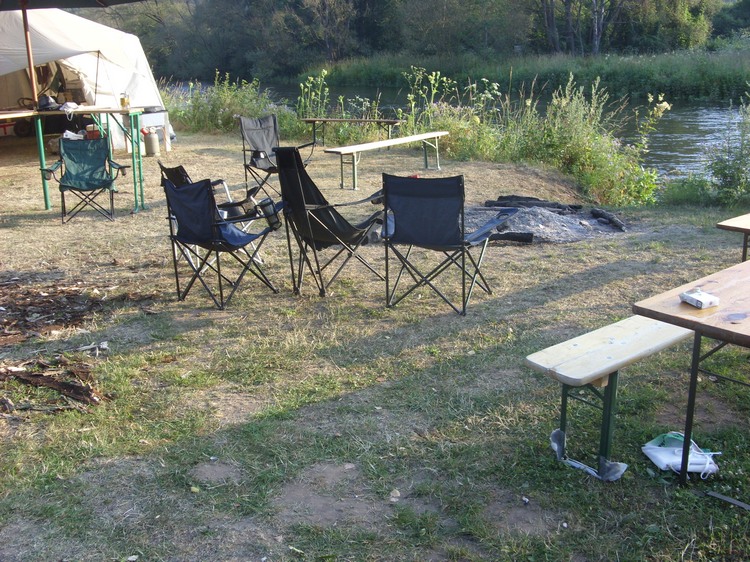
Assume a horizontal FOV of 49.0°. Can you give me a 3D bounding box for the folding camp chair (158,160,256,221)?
[{"bbox_3d":[-1.261,-0.535,6.390,0.670,0.830,0.580,-11,18,-35],"label":"folding camp chair"}]

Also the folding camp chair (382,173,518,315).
[{"bbox_3d":[0.421,-0.299,5.381,0.840,0.890,0.720,6,16,22],"label":"folding camp chair"}]

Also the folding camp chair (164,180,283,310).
[{"bbox_3d":[-1.007,-0.304,5.495,0.720,0.840,0.650,11,18,35],"label":"folding camp chair"}]

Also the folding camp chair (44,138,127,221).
[{"bbox_3d":[-2.902,-1.035,8.322,0.820,0.810,0.570,-4,15,-15],"label":"folding camp chair"}]

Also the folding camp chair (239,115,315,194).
[{"bbox_3d":[-1.057,-1.363,9.269,0.680,0.960,0.820,10,18,34],"label":"folding camp chair"}]

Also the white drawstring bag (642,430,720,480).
[{"bbox_3d":[1.327,0.735,3.561,0.300,0.130,0.230,0,15,0],"label":"white drawstring bag"}]

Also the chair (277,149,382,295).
[{"bbox_3d":[-0.357,-0.438,5.689,0.700,1.000,0.900,8,17,29],"label":"chair"}]

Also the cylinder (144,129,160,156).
[{"bbox_3d":[-3.822,-2.386,14.060,0.240,0.490,0.240,0,15,0],"label":"cylinder"}]

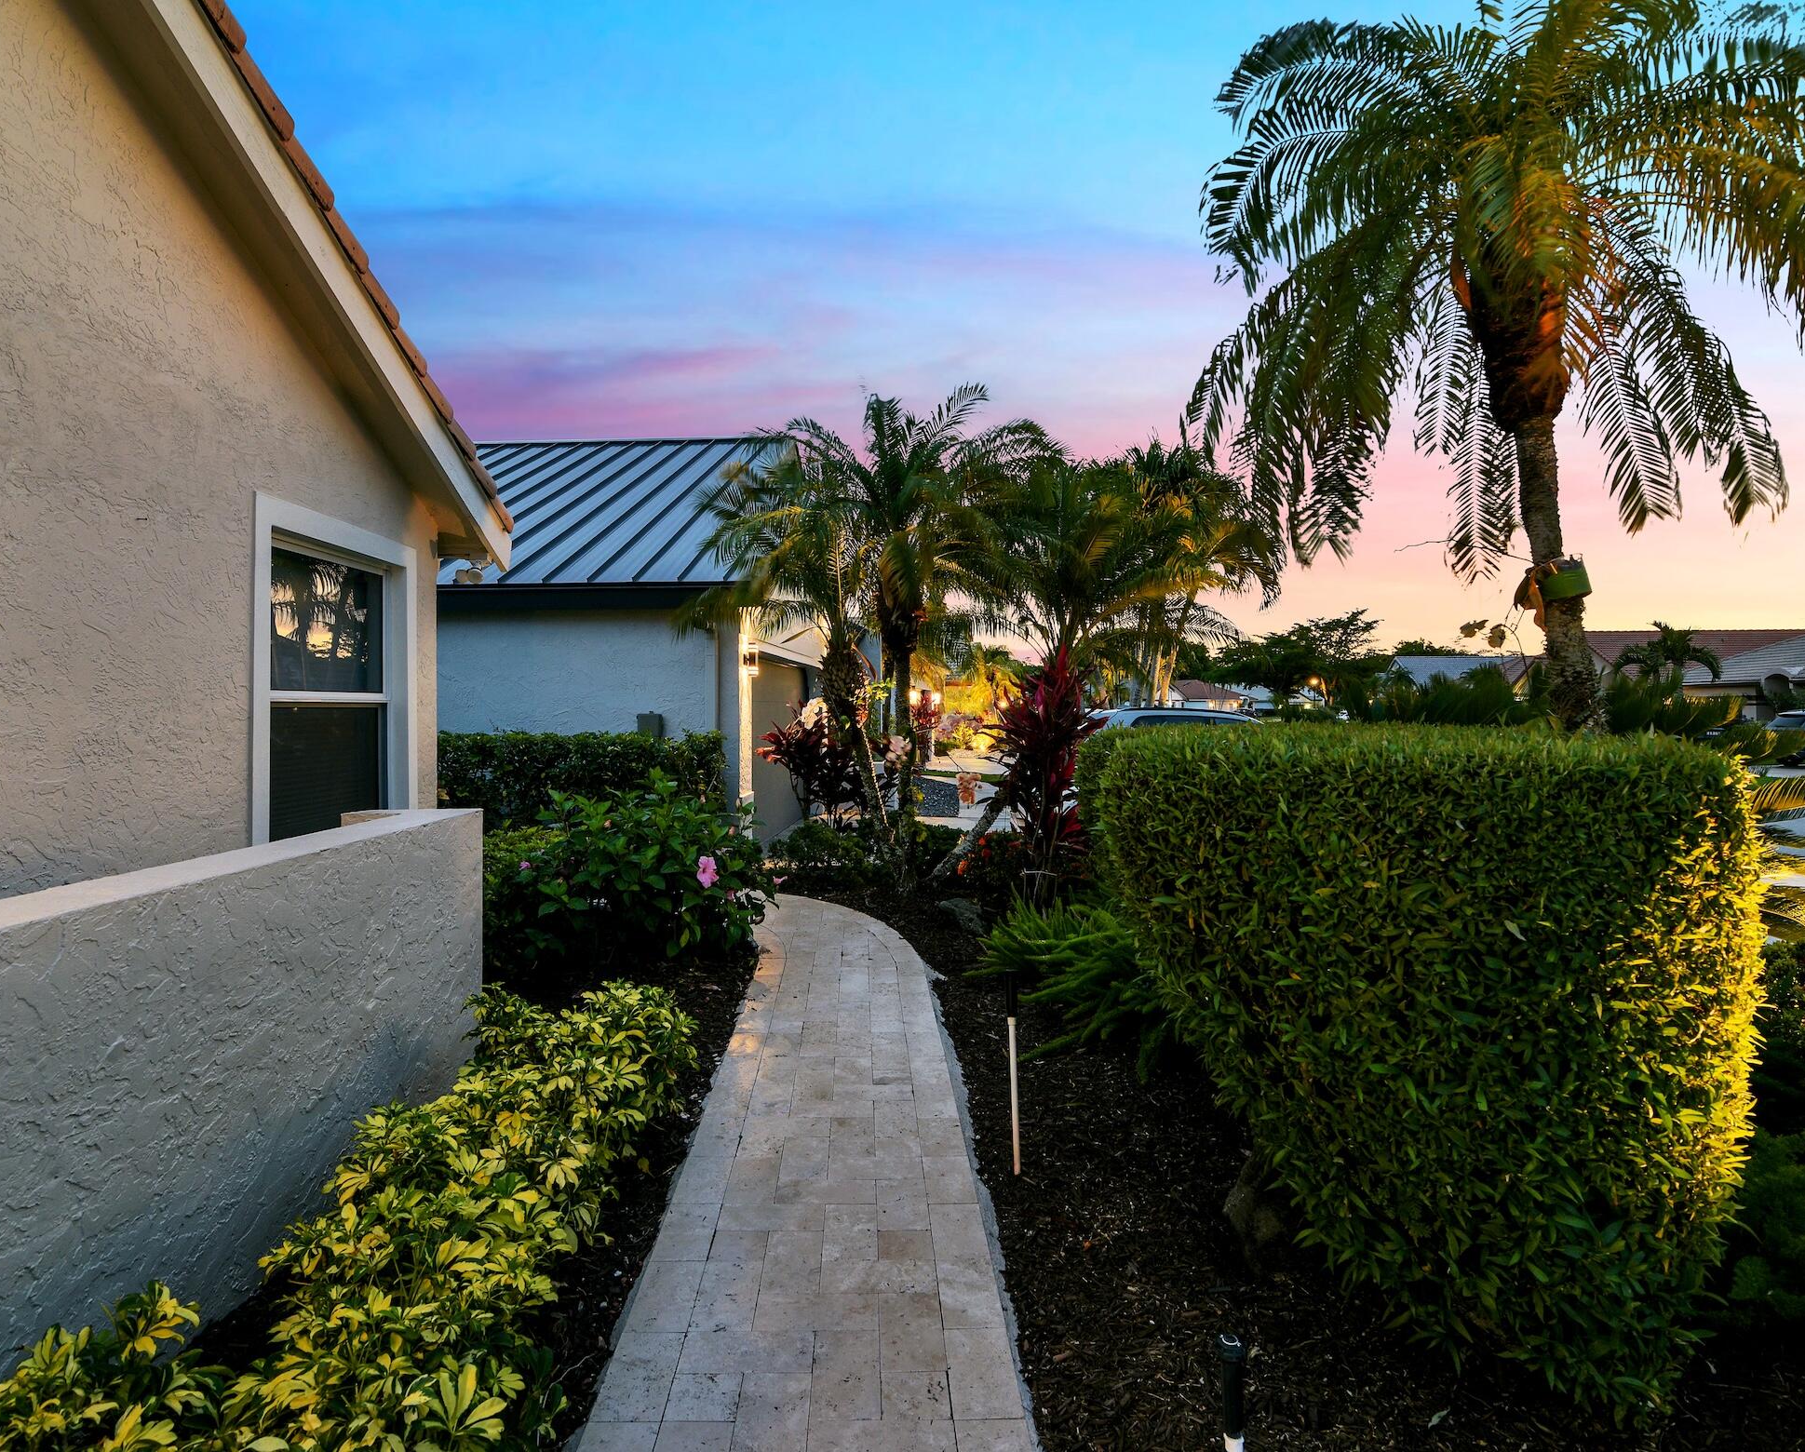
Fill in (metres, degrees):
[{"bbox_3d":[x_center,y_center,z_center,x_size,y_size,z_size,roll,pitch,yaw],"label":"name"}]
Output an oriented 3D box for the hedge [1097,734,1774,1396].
[{"bbox_3d":[1.270,0.765,2.850,1.450,1.420,1.250,0,0,12],"label":"hedge"}]

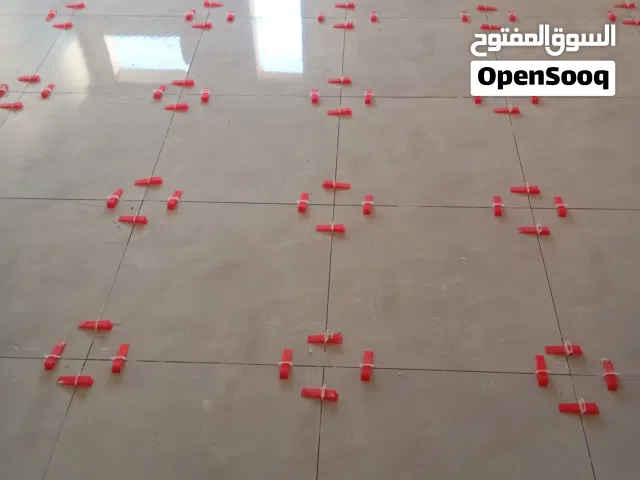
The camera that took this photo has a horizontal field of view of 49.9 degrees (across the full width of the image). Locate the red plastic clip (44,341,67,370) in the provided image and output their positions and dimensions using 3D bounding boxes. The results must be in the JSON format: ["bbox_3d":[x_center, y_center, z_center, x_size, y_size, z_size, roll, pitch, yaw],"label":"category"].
[{"bbox_3d":[-0.670,0.288,1.743,0.019,0.020,0.086,5,45,7],"label":"red plastic clip"}]

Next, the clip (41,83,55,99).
[{"bbox_3d":[-1.028,-0.568,2.600,0.022,0.021,0.087,0,45,2],"label":"clip"}]

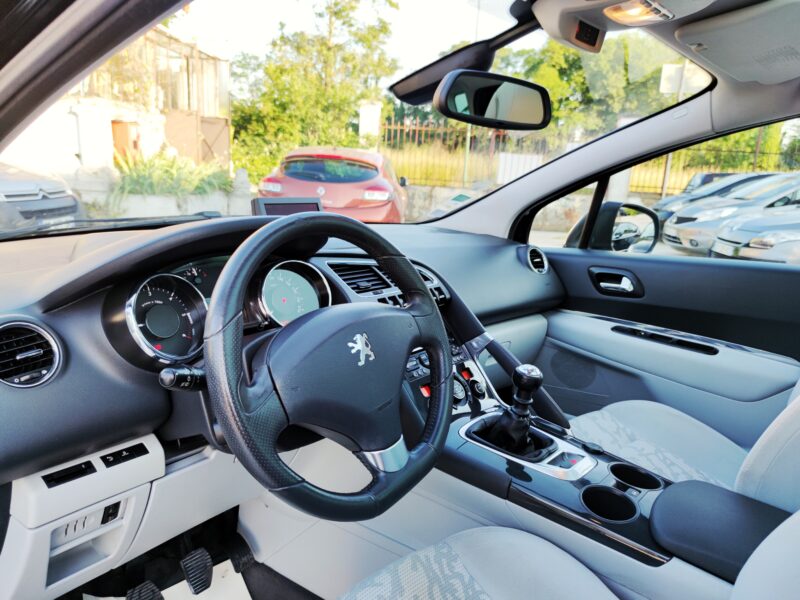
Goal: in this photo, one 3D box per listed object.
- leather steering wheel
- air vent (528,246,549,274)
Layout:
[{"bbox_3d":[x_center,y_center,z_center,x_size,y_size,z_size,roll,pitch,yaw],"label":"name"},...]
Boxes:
[{"bbox_3d":[-0.071,0.074,0.698,0.090,0.370,0.376,-19,4,43],"label":"leather steering wheel"},{"bbox_3d":[0.383,-0.108,1.580,0.087,0.087,0.035,-10,-9,-41],"label":"air vent"}]

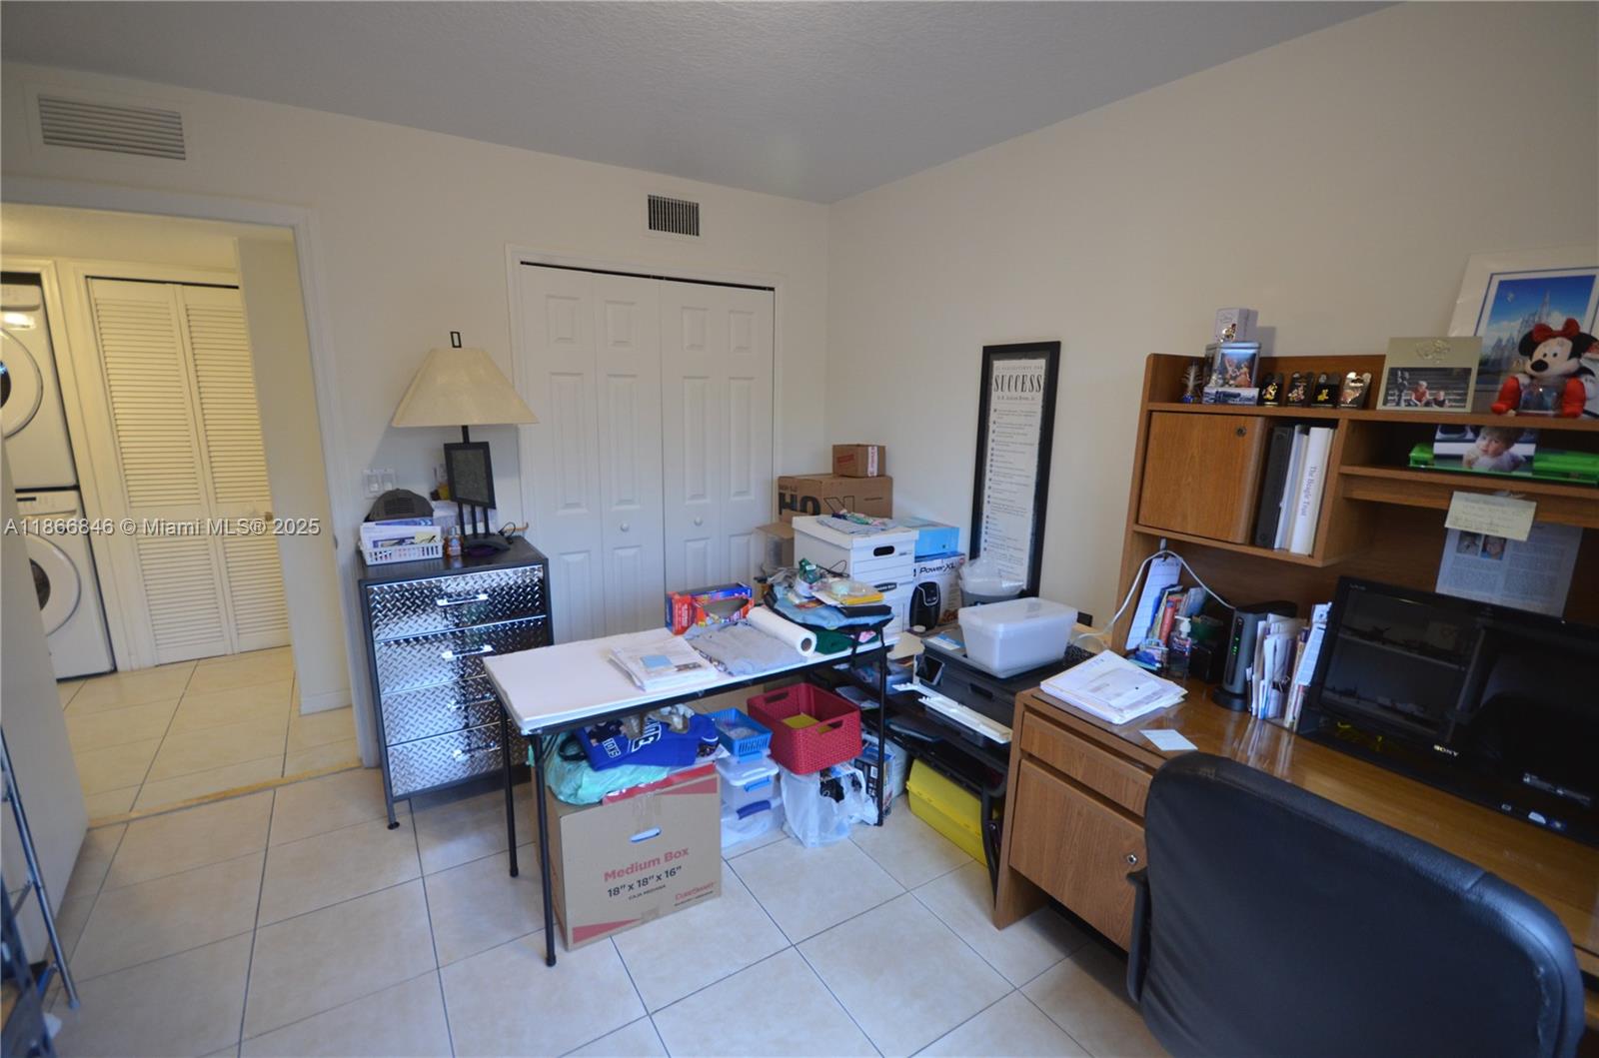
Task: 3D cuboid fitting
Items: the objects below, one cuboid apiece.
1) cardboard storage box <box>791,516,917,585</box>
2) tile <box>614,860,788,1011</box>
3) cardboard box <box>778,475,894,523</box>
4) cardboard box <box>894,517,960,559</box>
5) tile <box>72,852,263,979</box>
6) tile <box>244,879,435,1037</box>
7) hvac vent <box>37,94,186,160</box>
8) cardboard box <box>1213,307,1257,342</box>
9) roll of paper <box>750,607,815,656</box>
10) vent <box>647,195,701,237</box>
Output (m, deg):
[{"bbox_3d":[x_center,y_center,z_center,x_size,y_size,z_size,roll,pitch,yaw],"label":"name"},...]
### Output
[{"bbox_3d":[0.214,0.113,2.638,0.315,0.255,0.400,-6,13,-32],"label":"cardboard storage box"},{"bbox_3d":[-0.310,1.174,1.955,0.430,0.012,0.430,-6,13,-33],"label":"tile"},{"bbox_3d":[0.168,-0.084,3.156,0.420,0.320,0.330,-8,15,-36],"label":"cardboard box"},{"bbox_3d":[0.475,0.033,2.766,0.265,0.105,0.265,-6,13,-32],"label":"cardboard box"},{"bbox_3d":[-1.848,1.137,1.980,0.410,0.010,0.405,-7,15,-32],"label":"tile"},{"bbox_3d":[-1.271,1.170,1.857,0.420,0.010,0.405,-7,14,-34],"label":"tile"},{"bbox_3d":[-2.084,-1.220,2.023,0.312,0.132,0.025,-7,15,-32],"label":"hvac vent"},{"bbox_3d":[1.105,-0.508,1.683,0.080,0.090,0.057,-6,13,-32],"label":"cardboard box"},{"bbox_3d":[-0.053,0.331,2.246,0.080,0.080,0.330,-5,13,-28],"label":"roll of paper"},{"bbox_3d":[-0.560,-1.415,3.007,0.245,0.143,0.020,-6,13,-32],"label":"vent"}]

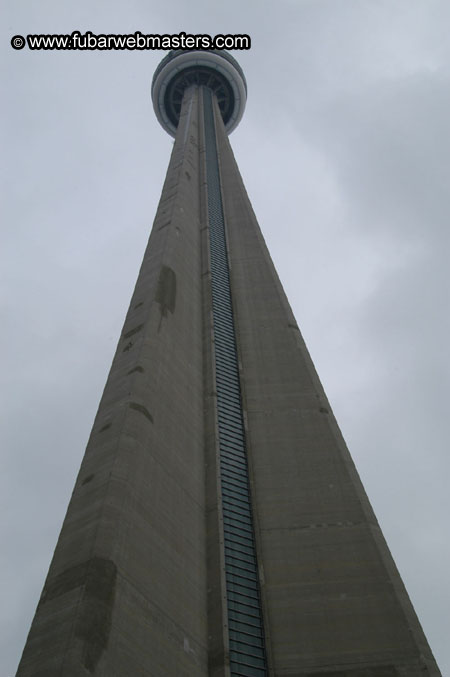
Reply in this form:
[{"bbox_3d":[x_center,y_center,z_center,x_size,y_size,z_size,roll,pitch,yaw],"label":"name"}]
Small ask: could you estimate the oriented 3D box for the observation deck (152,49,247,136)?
[{"bbox_3d":[-12.267,-119.040,331.891,47.000,28.000,47.000,-1,-57,-2],"label":"observation deck"}]

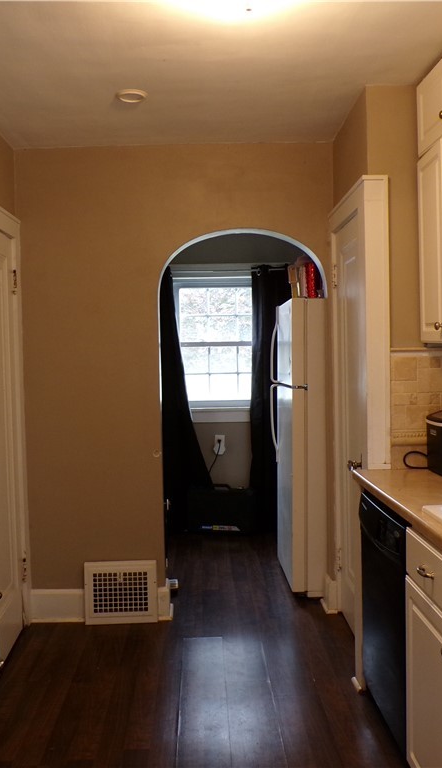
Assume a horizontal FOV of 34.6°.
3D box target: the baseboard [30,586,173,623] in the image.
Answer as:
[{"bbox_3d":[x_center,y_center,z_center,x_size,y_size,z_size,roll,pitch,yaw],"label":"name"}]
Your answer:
[{"bbox_3d":[-0.626,1.152,3.728,0.722,0.180,0.030,-1,2,-1],"label":"baseboard"}]

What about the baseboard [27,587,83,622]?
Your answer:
[{"bbox_3d":[-0.847,1.157,3.723,0.279,0.180,0.030,-1,2,-1],"label":"baseboard"}]

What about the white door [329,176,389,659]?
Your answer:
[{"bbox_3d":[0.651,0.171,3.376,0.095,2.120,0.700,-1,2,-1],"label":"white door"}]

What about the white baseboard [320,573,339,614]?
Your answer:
[{"bbox_3d":[0.593,1.125,3.825,0.070,0.180,0.170,-1,2,-1],"label":"white baseboard"}]

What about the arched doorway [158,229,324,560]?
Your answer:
[{"bbox_3d":[0.126,0.204,3.781,0.878,2.010,0.150,-1,2,-1],"label":"arched doorway"}]

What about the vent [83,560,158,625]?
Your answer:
[{"bbox_3d":[-0.515,1.077,3.694,0.366,0.328,0.045,-1,2,-1],"label":"vent"}]

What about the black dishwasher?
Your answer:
[{"bbox_3d":[0.871,0.835,2.540,0.600,0.815,0.605,-1,2,-1],"label":"black dishwasher"}]

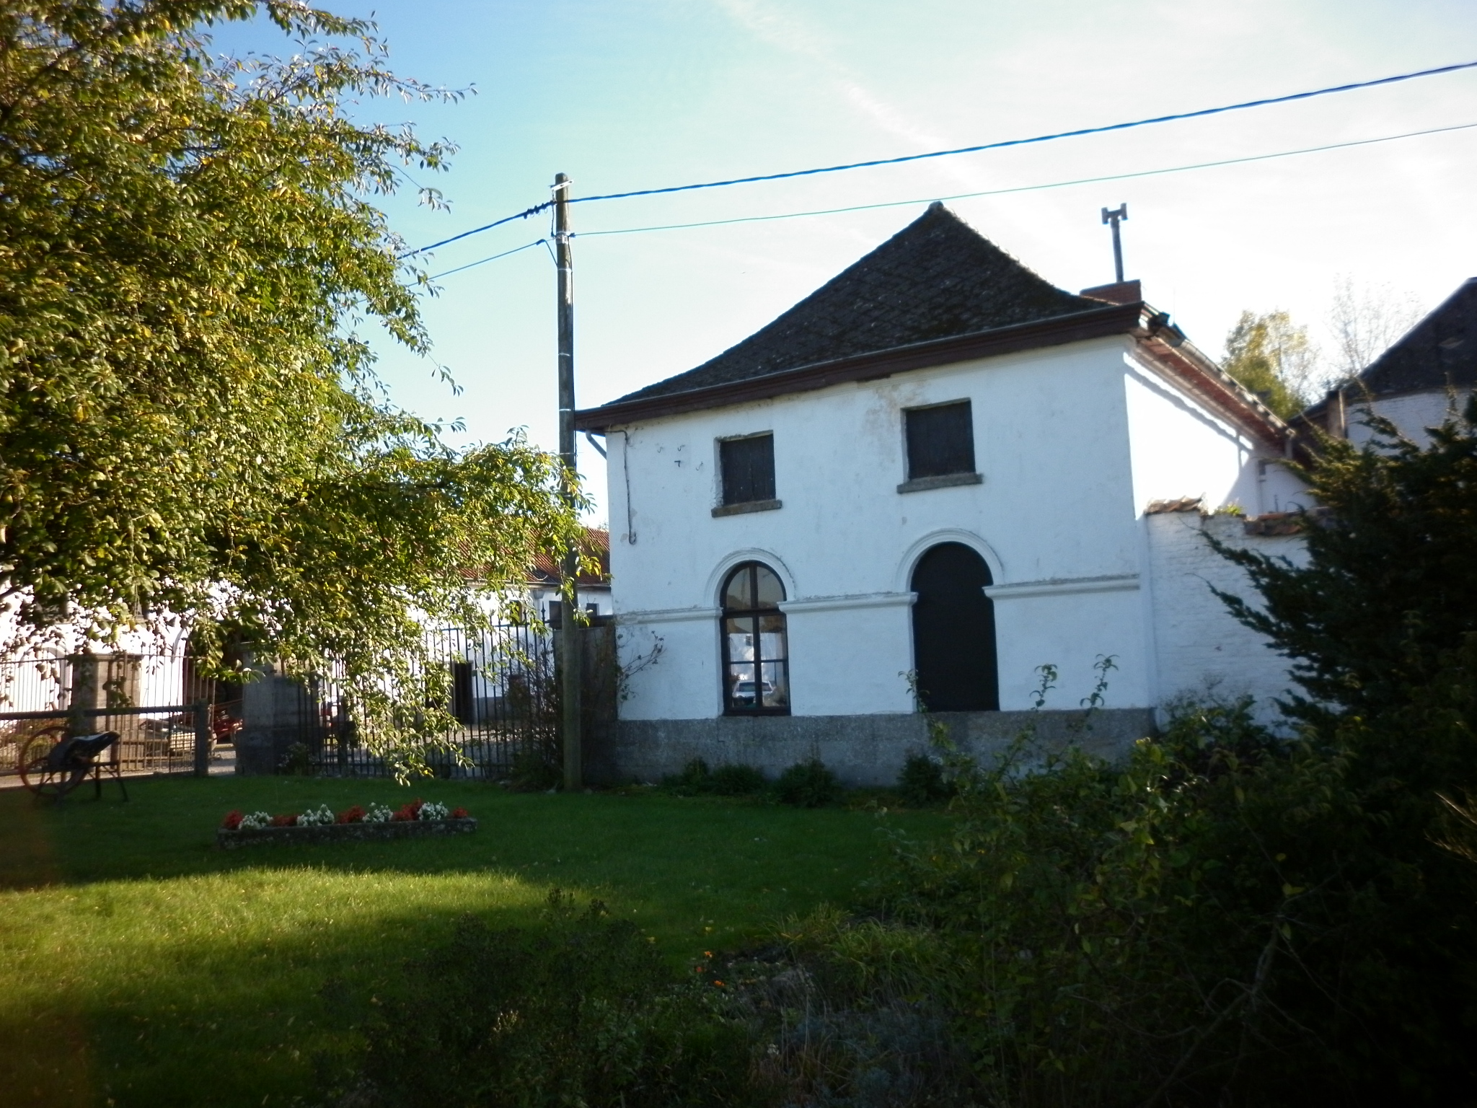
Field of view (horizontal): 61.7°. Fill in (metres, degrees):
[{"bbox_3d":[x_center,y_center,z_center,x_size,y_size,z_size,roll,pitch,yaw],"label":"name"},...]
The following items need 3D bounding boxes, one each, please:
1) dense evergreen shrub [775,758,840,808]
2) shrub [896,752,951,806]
[{"bbox_3d":[0.855,2.827,15.272,0.836,0.634,0.792,-2,-6,0],"label":"dense evergreen shrub"},{"bbox_3d":[2.191,2.669,14.640,0.669,0.669,0.669,-6,-7,32],"label":"shrub"}]

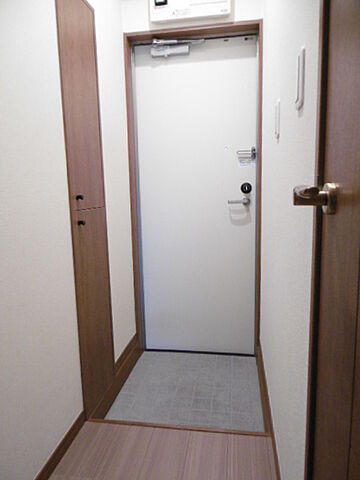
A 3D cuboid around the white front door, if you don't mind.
[{"bbox_3d":[0.107,-0.219,2.122,0.754,1.980,0.040,0,8,9],"label":"white front door"}]

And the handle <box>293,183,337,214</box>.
[{"bbox_3d":[0.215,-0.062,0.513,0.059,0.053,0.120,0,8,9],"label":"handle"}]

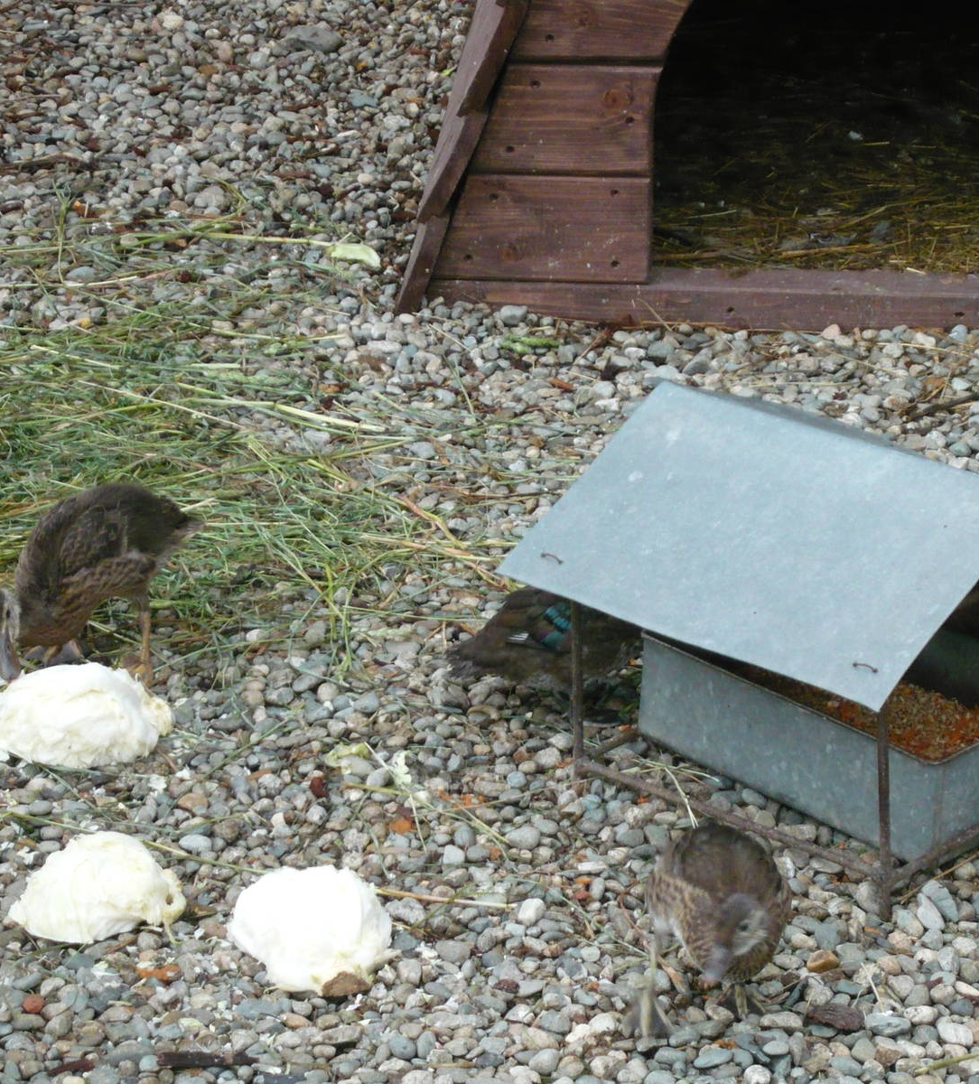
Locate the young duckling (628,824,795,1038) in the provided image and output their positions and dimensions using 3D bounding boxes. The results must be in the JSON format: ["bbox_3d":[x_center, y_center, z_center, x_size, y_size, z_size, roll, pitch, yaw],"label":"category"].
[{"bbox_3d":[0.168,0.278,3.258,0.120,0.160,0.215,-4,23,-3],"label":"young duckling"}]

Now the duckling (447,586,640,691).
[{"bbox_3d":[0.072,0.080,3.732,0.240,0.150,0.115,-7,24,-11],"label":"duckling"}]

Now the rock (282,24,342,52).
[{"bbox_3d":[-0.242,-0.691,5.697,0.080,0.028,0.055,-5,24,-5],"label":"rock"}]

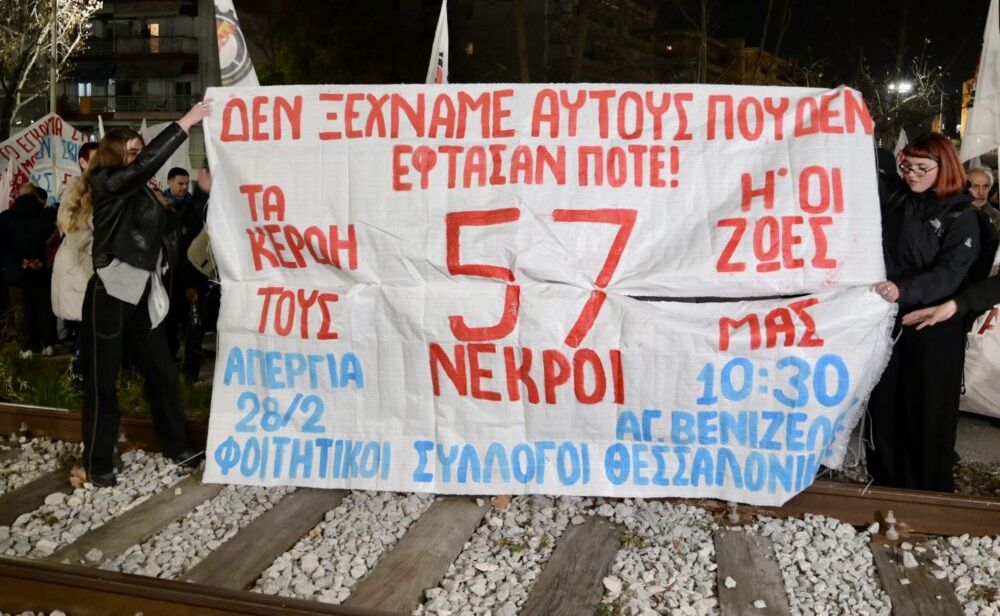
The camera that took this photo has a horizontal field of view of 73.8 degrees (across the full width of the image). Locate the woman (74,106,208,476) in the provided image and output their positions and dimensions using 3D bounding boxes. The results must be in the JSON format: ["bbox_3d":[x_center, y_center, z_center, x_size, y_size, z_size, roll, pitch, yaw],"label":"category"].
[{"bbox_3d":[-1.740,-0.050,3.270,0.630,1.850,0.500,1,6,9],"label":"woman"}]

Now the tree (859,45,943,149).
[{"bbox_3d":[7.230,-2.250,12.000,1.600,4.700,1.500,0,5,0],"label":"tree"}]

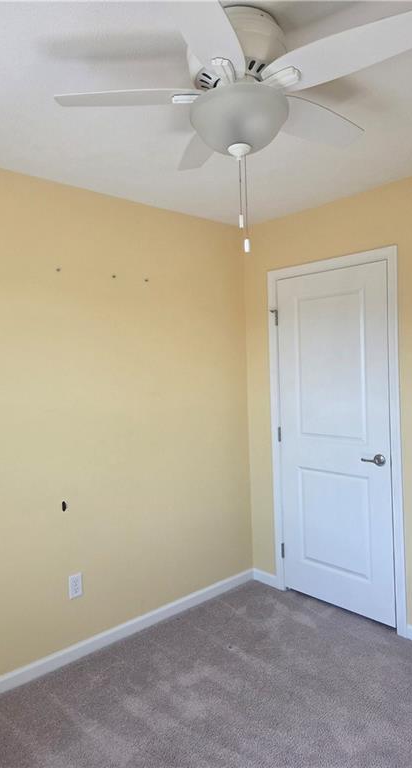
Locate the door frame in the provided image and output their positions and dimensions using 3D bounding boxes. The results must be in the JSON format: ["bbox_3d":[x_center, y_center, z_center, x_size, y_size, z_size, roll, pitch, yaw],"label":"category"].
[{"bbox_3d":[0.778,0.314,3.073,0.100,2.096,0.886,-3,2,-43],"label":"door frame"}]

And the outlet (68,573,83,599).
[{"bbox_3d":[-0.670,1.044,2.639,0.071,0.118,0.011,-3,2,-43],"label":"outlet"}]

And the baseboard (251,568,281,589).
[{"bbox_3d":[0.406,1.325,3.481,0.016,0.079,0.223,-3,2,-43],"label":"baseboard"}]

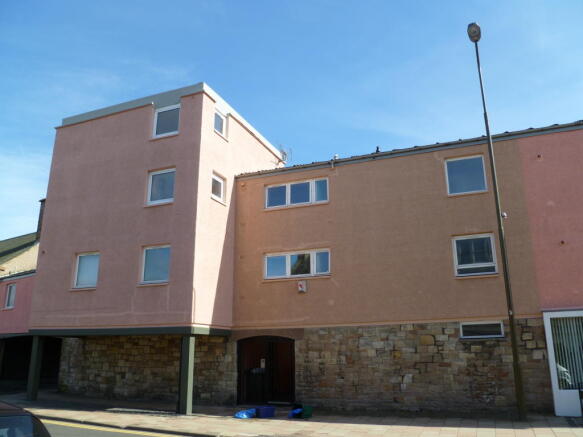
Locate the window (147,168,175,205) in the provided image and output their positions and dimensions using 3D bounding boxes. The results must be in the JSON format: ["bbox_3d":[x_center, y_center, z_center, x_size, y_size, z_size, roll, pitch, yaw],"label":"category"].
[{"bbox_3d":[-4.549,-1.101,16.598,1.176,1.280,0.121,-7,-16,22],"label":"window"}]

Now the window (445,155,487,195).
[{"bbox_3d":[5.538,-1.341,14.930,1.142,1.202,0.121,-7,-16,22],"label":"window"}]

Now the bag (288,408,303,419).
[{"bbox_3d":[0.131,5.531,13.375,0.363,0.234,0.389,-7,-16,22],"label":"bag"}]

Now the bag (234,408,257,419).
[{"bbox_3d":[-1.284,5.580,13.534,0.571,0.234,0.432,-7,-16,22],"label":"bag"}]

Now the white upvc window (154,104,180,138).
[{"bbox_3d":[-4.517,-3.512,17.224,1.150,1.073,0.121,-7,-16,22],"label":"white upvc window"}]

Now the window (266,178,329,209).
[{"bbox_3d":[0.193,-0.869,17.149,2.491,0.848,0.121,-7,-16,22],"label":"window"}]

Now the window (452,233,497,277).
[{"bbox_3d":[5.554,1.140,14.264,1.202,1.185,0.121,-7,-16,22],"label":"window"}]

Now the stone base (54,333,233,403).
[{"bbox_3d":[-5.654,5.684,18.103,8.347,2.336,0.389,-7,-16,22],"label":"stone base"}]

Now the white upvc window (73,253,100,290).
[{"bbox_3d":[-7.315,1.866,17.023,1.107,1.280,0.121,-7,-16,22],"label":"white upvc window"}]

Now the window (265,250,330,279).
[{"bbox_3d":[0.202,1.622,16.483,2.465,0.882,0.121,-7,-16,22],"label":"window"}]

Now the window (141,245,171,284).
[{"bbox_3d":[-4.544,1.545,15.892,1.159,1.289,0.121,-7,-16,22],"label":"window"}]

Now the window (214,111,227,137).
[{"bbox_3d":[-2.697,-3.485,17.727,0.121,0.969,0.926,-7,-16,22],"label":"window"}]

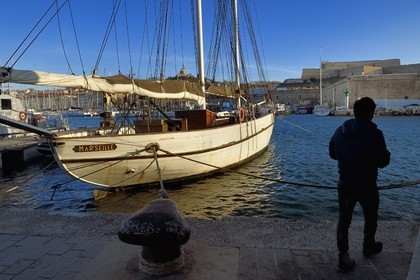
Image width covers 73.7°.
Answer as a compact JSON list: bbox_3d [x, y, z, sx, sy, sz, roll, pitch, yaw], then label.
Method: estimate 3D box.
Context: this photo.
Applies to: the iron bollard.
[{"bbox_3d":[-0.560,0.986,2.934,0.730,0.670,0.680,2,6,23],"label":"iron bollard"}]

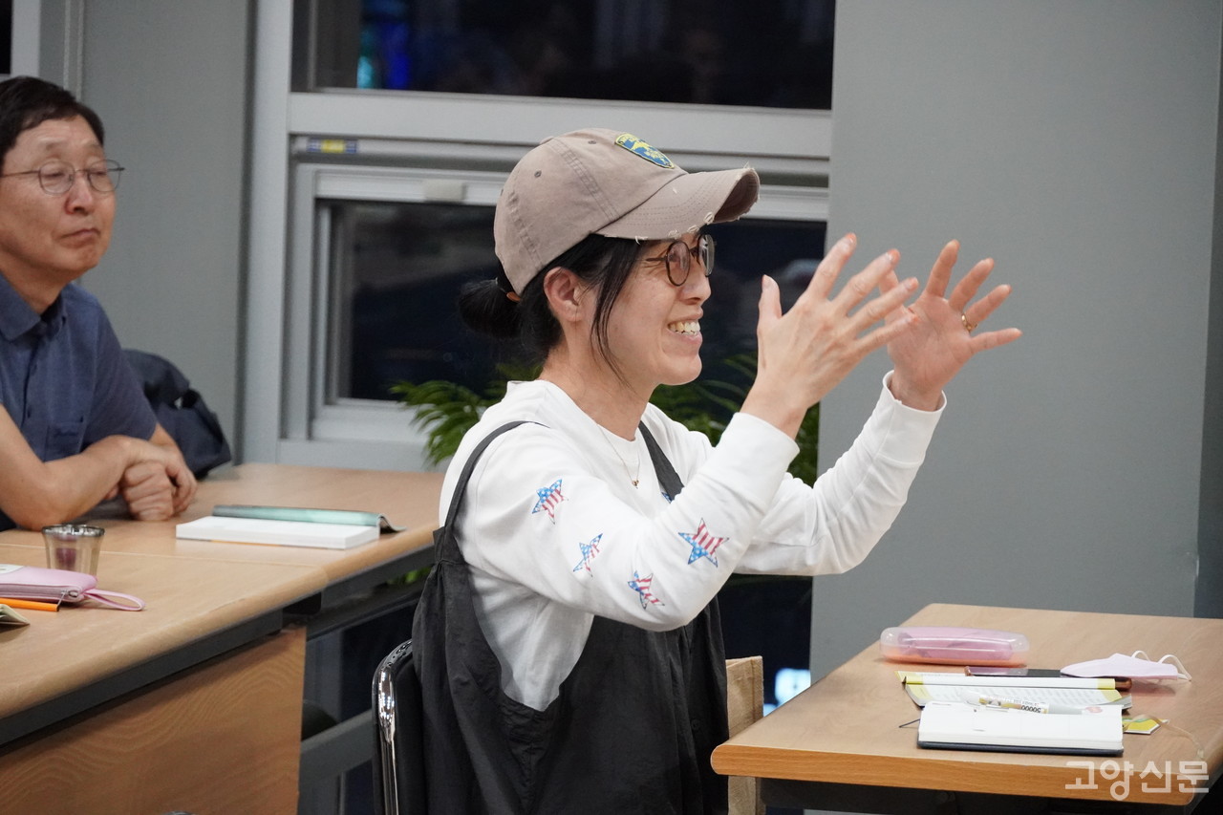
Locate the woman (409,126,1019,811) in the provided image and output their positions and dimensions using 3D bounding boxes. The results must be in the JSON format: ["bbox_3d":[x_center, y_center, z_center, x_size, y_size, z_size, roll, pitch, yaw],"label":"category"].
[{"bbox_3d":[0.085,0.381,5.200,0.640,1.290,0.500,4,5,23],"label":"woman"}]

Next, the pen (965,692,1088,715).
[{"bbox_3d":[0.409,0.294,5.242,0.143,0.013,0.012,5,6,32],"label":"pen"}]

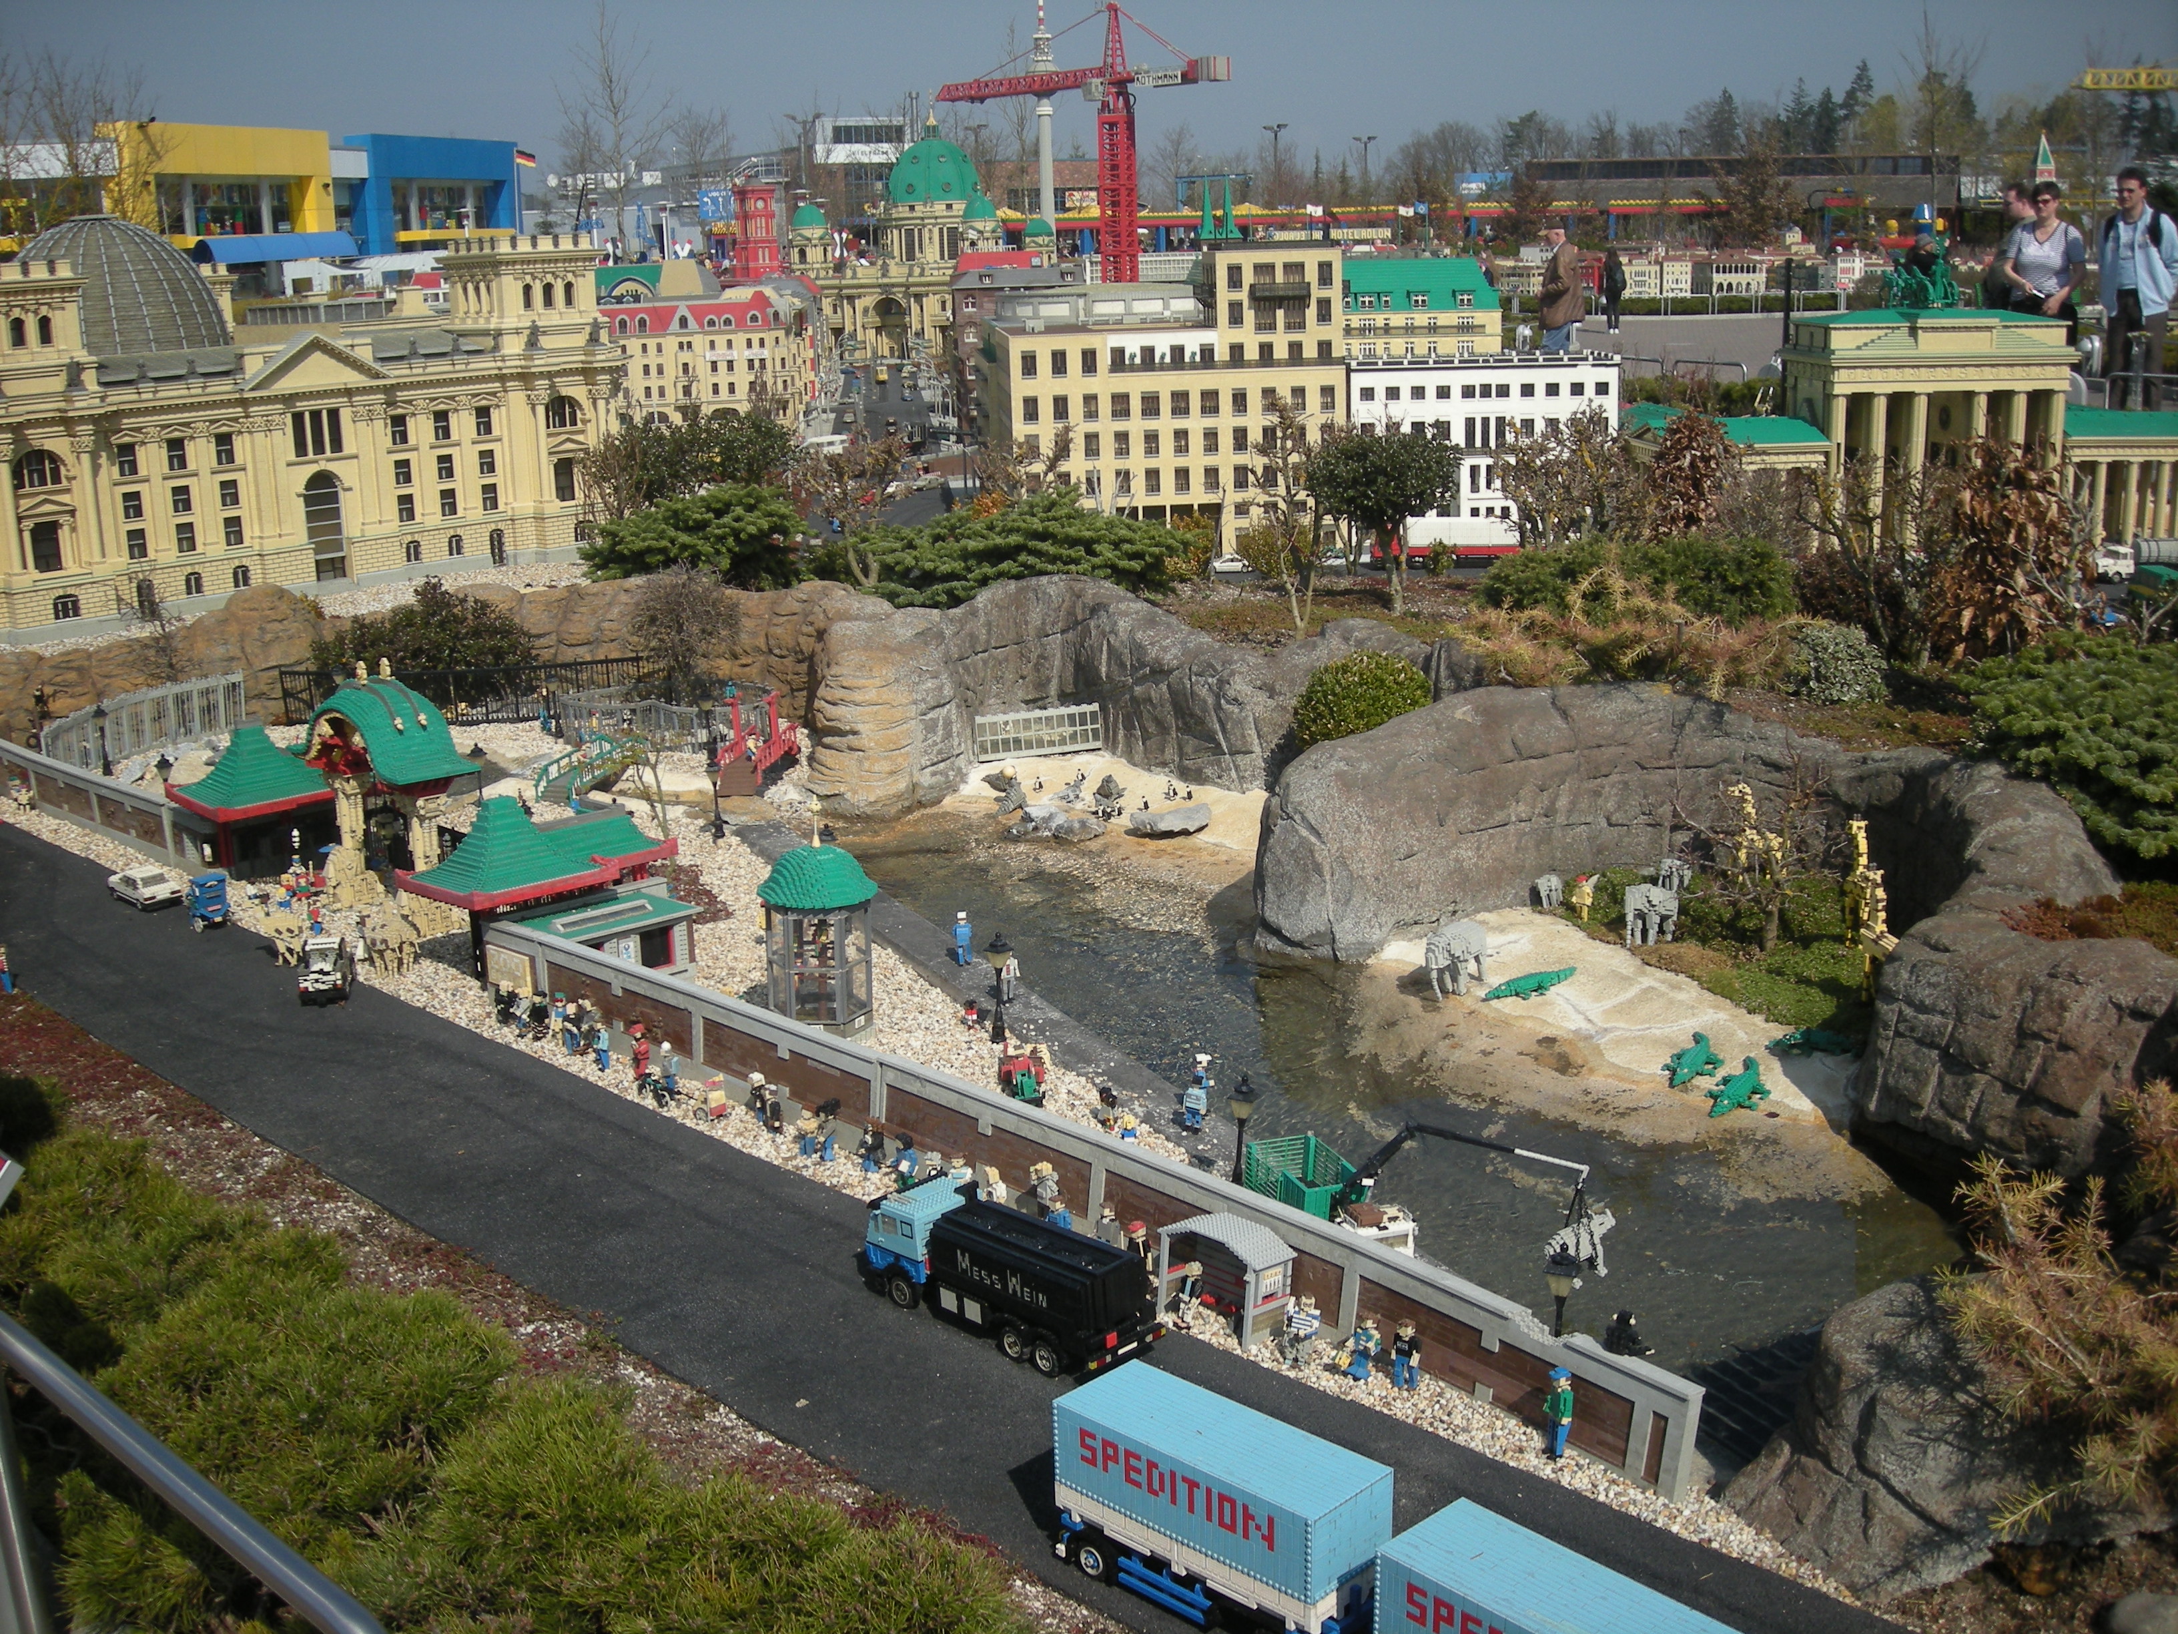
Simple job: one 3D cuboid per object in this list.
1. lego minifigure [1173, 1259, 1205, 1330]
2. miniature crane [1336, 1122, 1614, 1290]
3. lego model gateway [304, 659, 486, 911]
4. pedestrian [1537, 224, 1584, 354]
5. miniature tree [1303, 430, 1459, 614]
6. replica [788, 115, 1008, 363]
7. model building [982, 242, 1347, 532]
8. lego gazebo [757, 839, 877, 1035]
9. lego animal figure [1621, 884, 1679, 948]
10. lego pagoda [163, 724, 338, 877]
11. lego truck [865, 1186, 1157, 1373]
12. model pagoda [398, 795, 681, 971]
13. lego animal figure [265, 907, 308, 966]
[{"bbox_3d":[0.130,0.631,2.923,0.045,0.096,0.038,7,17,30],"label":"lego minifigure"},{"bbox_3d":[0.518,0.510,2.964,0.400,0.190,0.085,7,17,31],"label":"miniature crane"},{"bbox_3d":[-1.521,-0.059,4.773,0.200,0.557,0.520,-15,20,-42],"label":"lego model gateway"},{"bbox_3d":[4.133,-4.343,19.422,0.420,1.770,0.500,-1,15,0],"label":"pedestrian"},{"bbox_3d":[1.011,-1.020,7.570,0.540,0.637,0.500,-1,15,0],"label":"miniature tree"},{"bbox_3d":[-1.918,-6.625,25.192,2.350,2.690,2.000,3,15,16],"label":"replica"},{"bbox_3d":[0.302,-1.867,9.729,1.400,1.280,1.100,-3,14,-7],"label":"model building"},{"bbox_3d":[-0.495,0.205,4.027,0.220,0.363,0.205,-1,15,2],"label":"lego gazebo"},{"bbox_3d":[1.116,0.189,4.356,0.080,0.122,0.130,8,18,34],"label":"lego animal figure"},{"bbox_3d":[-2.056,-0.066,5.457,0.330,0.319,0.370,-13,18,-39],"label":"lego pagoda"},{"bbox_3d":[-0.113,0.603,2.927,0.395,0.162,0.136,11,19,42],"label":"lego truck"},{"bbox_3d":[-1.155,0.102,4.676,0.320,0.332,0.520,12,20,43],"label":"model pagoda"},{"bbox_3d":[-1.679,0.251,4.591,0.118,0.110,0.038,12,19,42],"label":"lego animal figure"}]

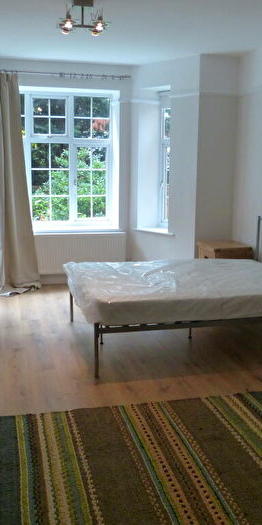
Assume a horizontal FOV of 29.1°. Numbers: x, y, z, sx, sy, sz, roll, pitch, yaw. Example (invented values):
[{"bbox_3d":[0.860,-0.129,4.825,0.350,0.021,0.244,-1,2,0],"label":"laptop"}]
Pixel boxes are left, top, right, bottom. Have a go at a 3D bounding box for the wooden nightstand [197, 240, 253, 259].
[{"bbox_3d":[1.029,0.129,5.689,0.439,0.664,0.508,-2,12,-14],"label":"wooden nightstand"}]

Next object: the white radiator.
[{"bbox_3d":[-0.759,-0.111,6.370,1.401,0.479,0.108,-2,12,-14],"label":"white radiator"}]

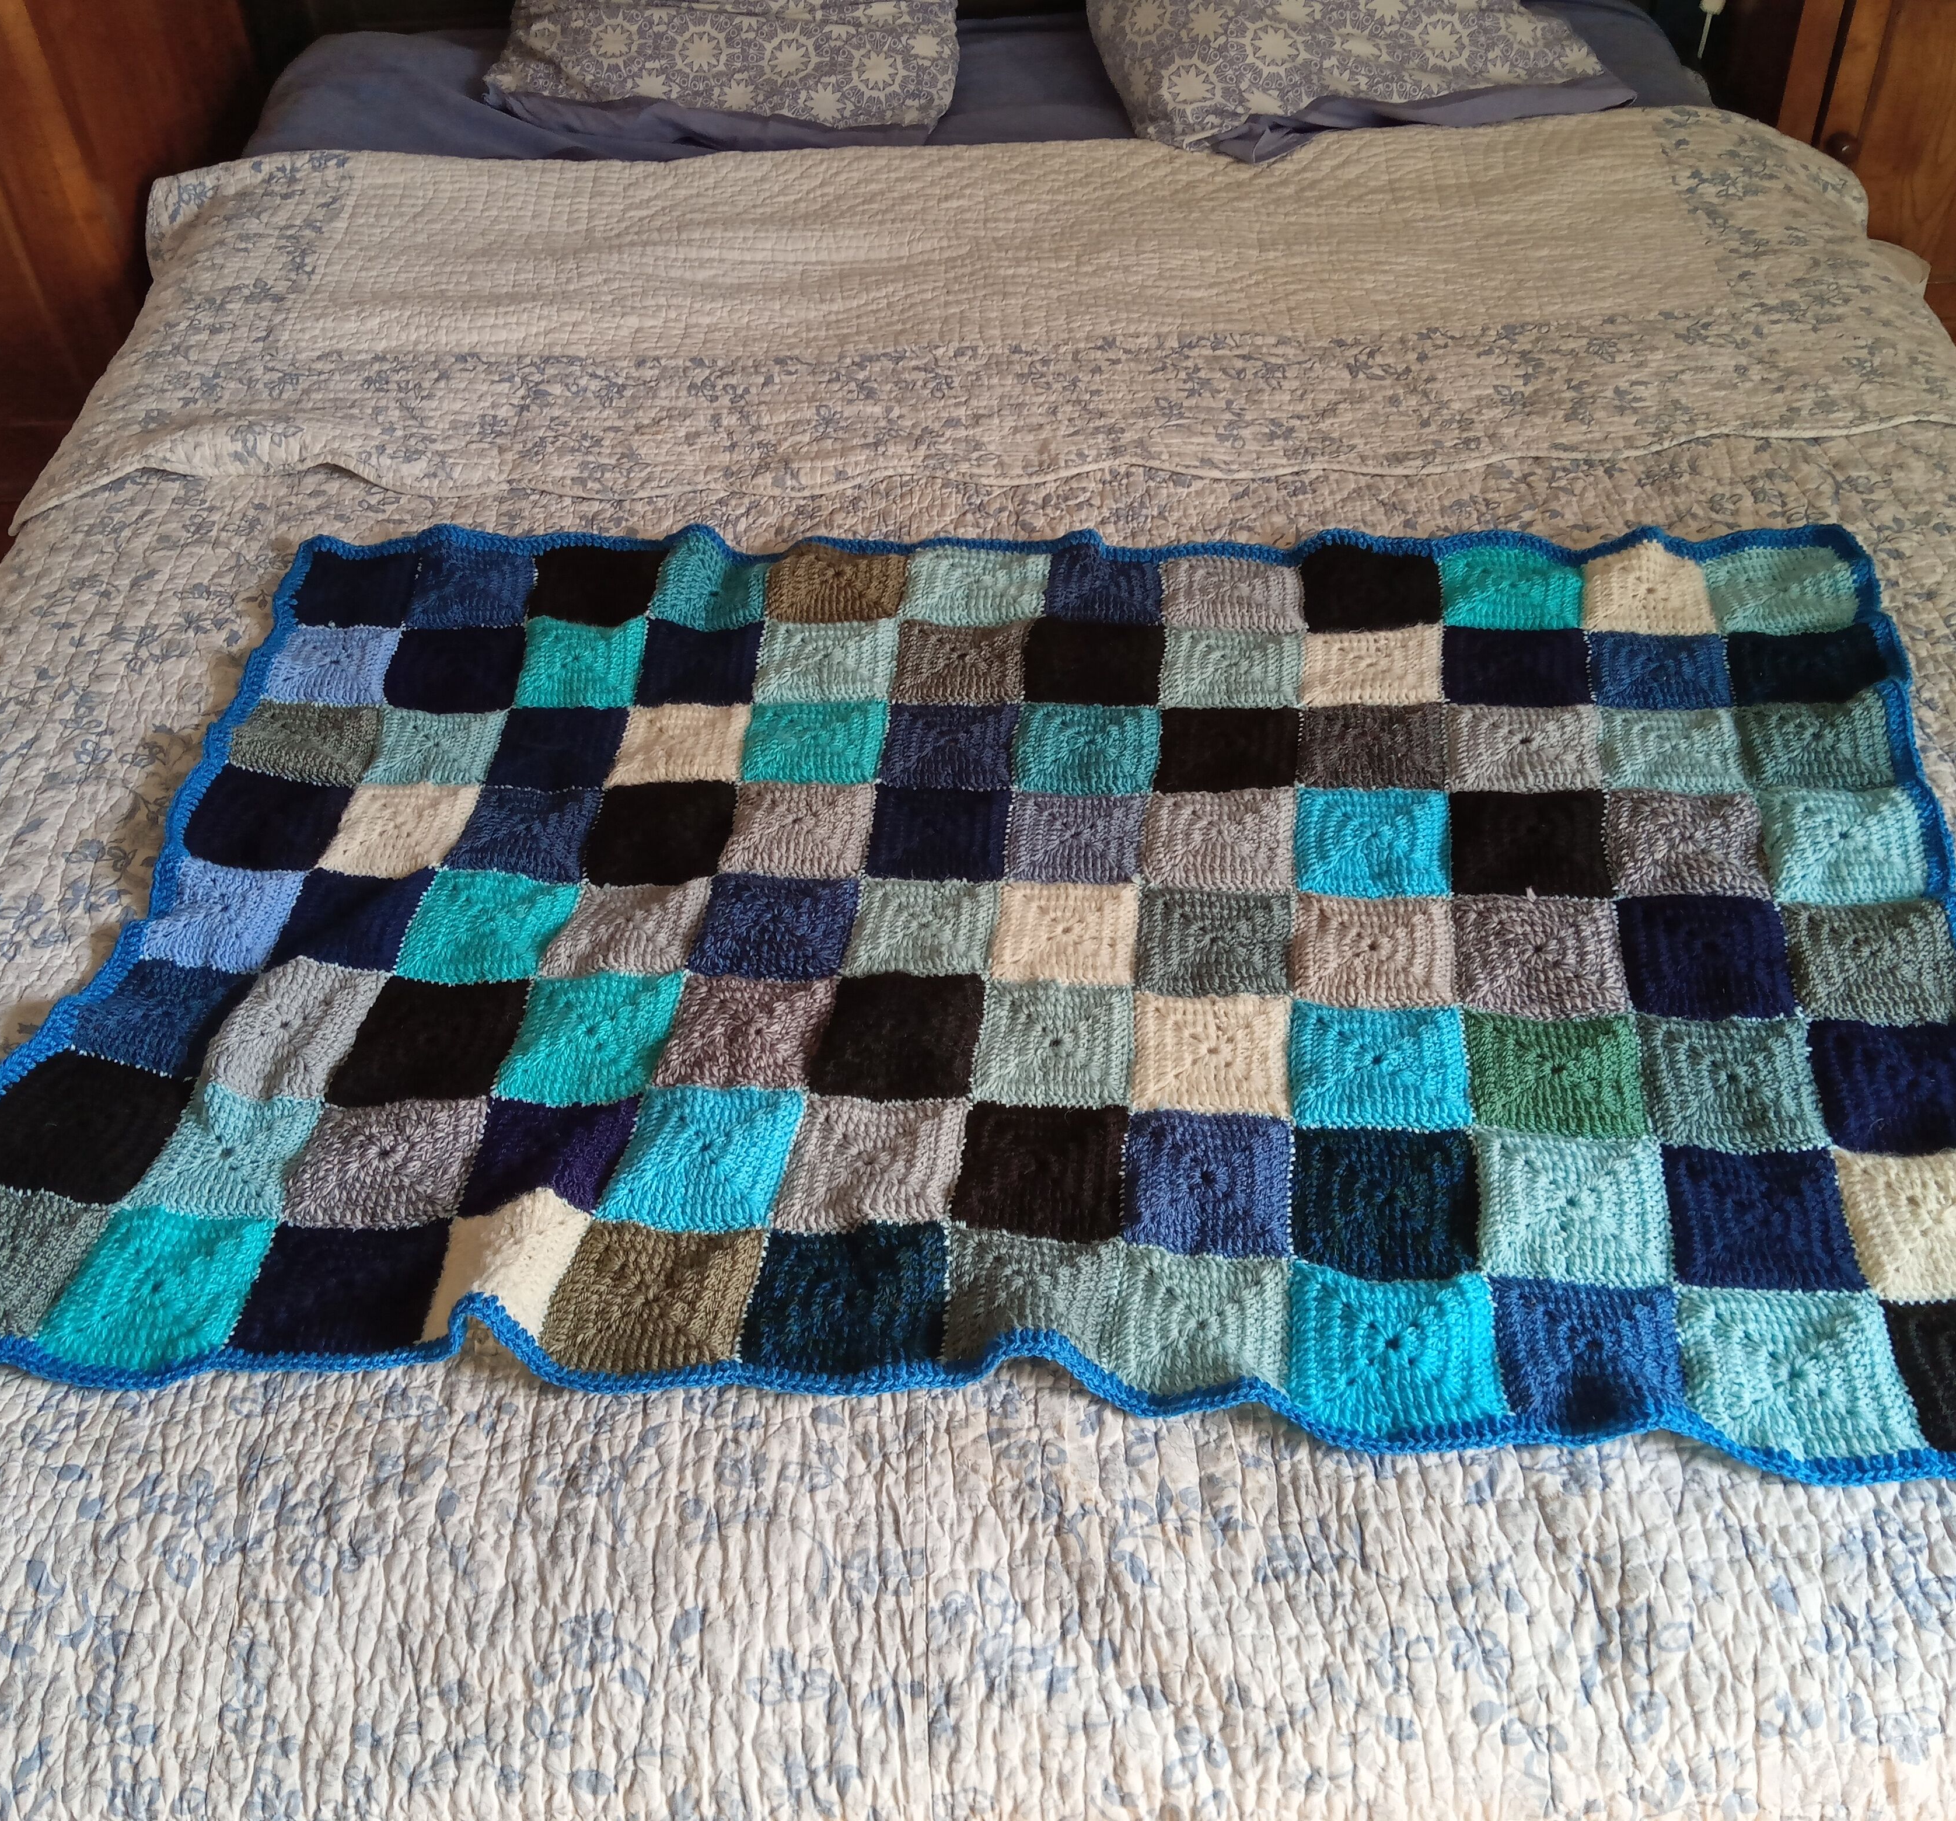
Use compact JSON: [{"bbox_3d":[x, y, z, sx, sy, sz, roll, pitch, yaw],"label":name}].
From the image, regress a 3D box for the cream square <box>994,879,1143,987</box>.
[{"bbox_3d":[0.056,0.015,1.246,0.096,0.012,0.095,2,45,8],"label":"cream square"}]

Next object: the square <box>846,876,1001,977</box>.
[{"bbox_3d":[-0.036,0.012,1.301,0.099,0.014,0.097,2,44,7],"label":"square"}]

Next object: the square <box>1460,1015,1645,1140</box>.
[{"bbox_3d":[0.342,0.095,1.168,0.100,0.014,0.100,2,44,8],"label":"square"}]

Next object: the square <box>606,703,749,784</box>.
[{"bbox_3d":[-0.222,-0.124,1.466,0.098,0.014,0.098,-1,43,5],"label":"square"}]

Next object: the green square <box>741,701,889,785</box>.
[{"bbox_3d":[-0.116,-0.119,1.398,0.099,0.012,0.093,0,45,6],"label":"green square"}]

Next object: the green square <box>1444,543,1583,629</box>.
[{"bbox_3d":[0.414,-0.247,1.522,0.103,0.014,0.098,2,44,8],"label":"green square"}]

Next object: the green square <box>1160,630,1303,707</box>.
[{"bbox_3d":[0.184,-0.176,1.423,0.100,0.012,0.093,1,45,7],"label":"green square"}]

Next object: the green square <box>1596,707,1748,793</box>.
[{"bbox_3d":[0.483,-0.113,1.371,0.098,0.014,0.097,1,44,7],"label":"green square"}]

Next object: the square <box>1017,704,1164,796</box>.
[{"bbox_3d":[0.079,-0.118,1.425,0.100,0.014,0.099,2,44,8],"label":"square"}]

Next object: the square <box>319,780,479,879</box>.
[{"bbox_3d":[-0.404,-0.059,1.369,0.095,0.012,0.092,2,45,8],"label":"square"}]

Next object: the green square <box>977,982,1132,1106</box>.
[{"bbox_3d":[0.047,0.081,1.182,0.097,0.012,0.095,3,46,9],"label":"green square"}]

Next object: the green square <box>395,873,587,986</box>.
[{"bbox_3d":[-0.321,0.009,1.293,0.100,0.012,0.094,3,46,9],"label":"green square"}]

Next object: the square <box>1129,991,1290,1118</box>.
[{"bbox_3d":[0.142,0.087,1.200,0.099,0.014,0.100,3,44,9],"label":"square"}]

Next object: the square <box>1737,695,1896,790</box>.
[{"bbox_3d":[0.580,-0.116,1.363,0.099,0.014,0.097,0,43,5],"label":"square"}]

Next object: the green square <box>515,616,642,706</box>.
[{"bbox_3d":[-0.315,-0.198,1.556,0.099,0.014,0.111,-2,43,3],"label":"green square"}]

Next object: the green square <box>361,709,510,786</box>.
[{"bbox_3d":[-0.395,-0.120,1.430,0.098,0.012,0.092,0,45,6],"label":"green square"}]

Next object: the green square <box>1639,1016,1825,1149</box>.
[{"bbox_3d":[0.431,0.095,1.127,0.098,0.012,0.097,1,45,7],"label":"green square"}]

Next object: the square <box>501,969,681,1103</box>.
[{"bbox_3d":[-0.247,0.079,1.255,0.100,0.014,0.102,0,43,5],"label":"square"}]

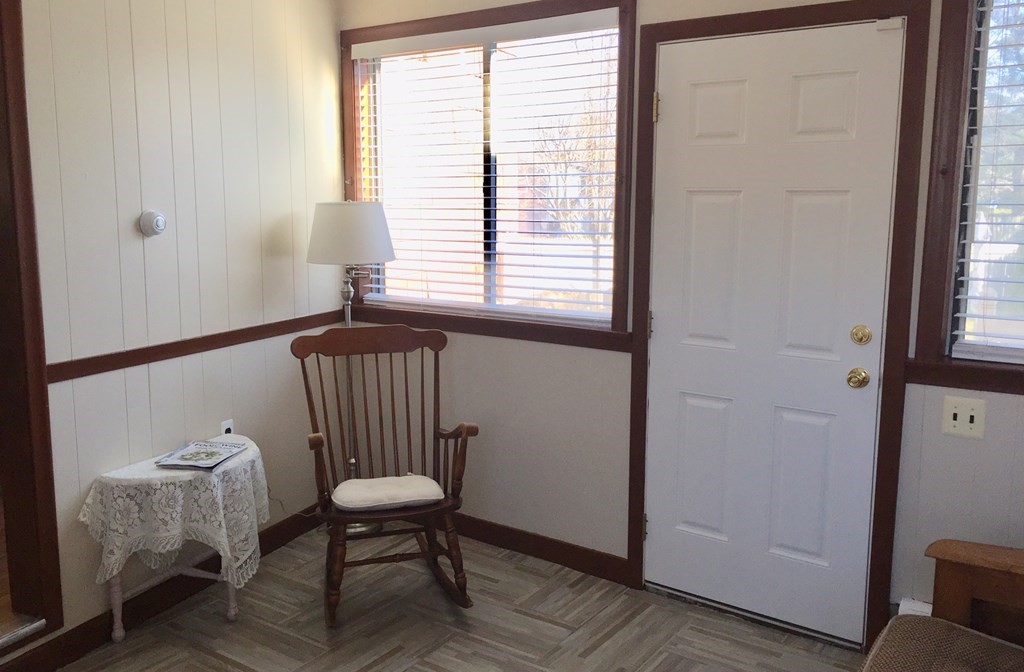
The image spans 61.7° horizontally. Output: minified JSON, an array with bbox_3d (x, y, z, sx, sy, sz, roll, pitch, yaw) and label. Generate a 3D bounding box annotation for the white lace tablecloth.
[{"bbox_3d":[-1.124,0.662,3.064,0.360,0.460,0.690,4,9,24],"label":"white lace tablecloth"}]

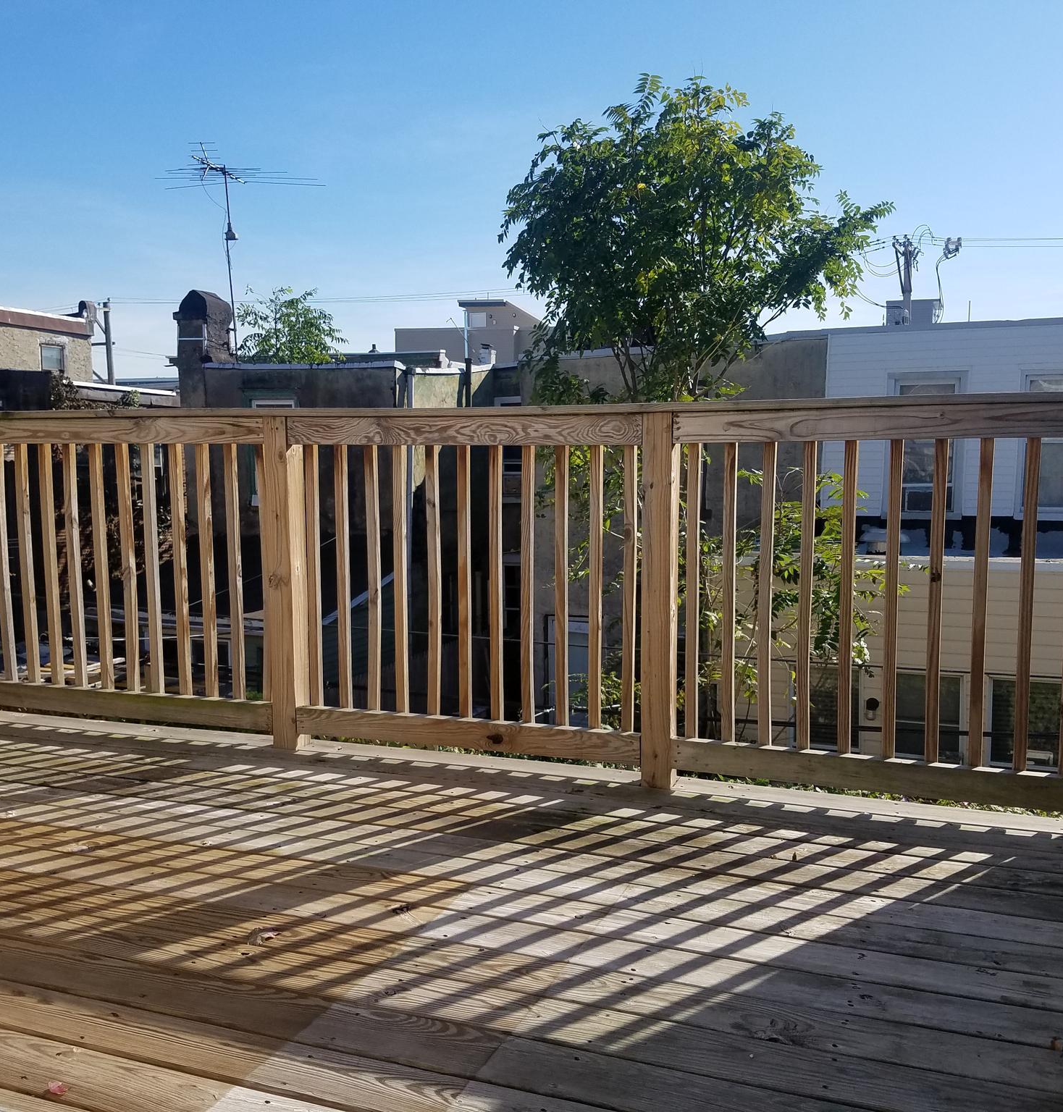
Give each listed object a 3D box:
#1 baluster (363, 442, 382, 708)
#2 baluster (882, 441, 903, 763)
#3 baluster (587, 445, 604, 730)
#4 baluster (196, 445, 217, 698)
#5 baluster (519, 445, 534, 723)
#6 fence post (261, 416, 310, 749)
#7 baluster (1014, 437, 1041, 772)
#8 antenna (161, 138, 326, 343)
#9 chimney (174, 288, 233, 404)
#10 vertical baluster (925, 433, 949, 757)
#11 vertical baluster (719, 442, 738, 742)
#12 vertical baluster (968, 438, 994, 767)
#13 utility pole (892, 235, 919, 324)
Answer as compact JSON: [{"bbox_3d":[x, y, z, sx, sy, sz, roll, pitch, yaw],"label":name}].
[{"bbox_3d":[-0.523,0.076,3.678,0.036,0.950,0.036,2,7,20],"label":"baluster"},{"bbox_3d":[0.987,0.121,3.049,0.034,0.944,0.034,2,7,21],"label":"baluster"},{"bbox_3d":[0.194,0.096,3.346,0.034,0.944,0.034,2,7,21],"label":"baluster"},{"bbox_3d":[-1.135,0.056,3.902,0.036,0.950,0.036,2,7,20],"label":"baluster"},{"bbox_3d":[-0.014,0.089,3.423,0.034,0.944,0.034,2,7,21],"label":"baluster"},{"bbox_3d":[-0.812,0.095,3.716,0.089,1.112,0.089,2,7,21],"label":"fence post"},{"bbox_3d":[1.334,0.135,2.997,0.036,0.950,0.036,2,7,20],"label":"baluster"},{"bbox_3d":[-4.429,-4.633,17.000,2.400,3.320,1.600,1,6,12],"label":"antenna"},{"bbox_3d":[-5.077,-3.166,17.297,0.521,1.776,0.680,2,7,21],"label":"chimney"},{"bbox_3d":[1.117,0.128,3.076,0.036,0.950,0.036,2,7,20],"label":"vertical baluster"},{"bbox_3d":[0.567,0.107,3.206,0.034,0.944,0.034,2,7,21],"label":"vertical baluster"},{"bbox_3d":[1.224,0.132,3.037,0.036,0.950,0.036,2,7,20],"label":"vertical baluster"},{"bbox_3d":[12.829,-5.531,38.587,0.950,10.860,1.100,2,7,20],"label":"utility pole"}]

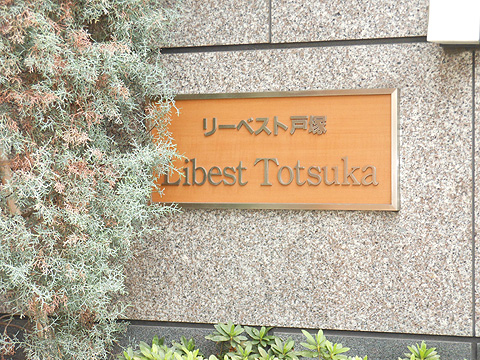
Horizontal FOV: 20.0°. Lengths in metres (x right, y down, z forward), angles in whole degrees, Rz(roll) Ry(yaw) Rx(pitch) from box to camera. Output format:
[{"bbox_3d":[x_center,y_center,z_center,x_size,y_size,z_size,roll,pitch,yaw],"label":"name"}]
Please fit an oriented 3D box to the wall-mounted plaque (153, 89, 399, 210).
[{"bbox_3d":[0.082,-0.083,3.896,0.773,0.335,0.028,0,1,23],"label":"wall-mounted plaque"}]

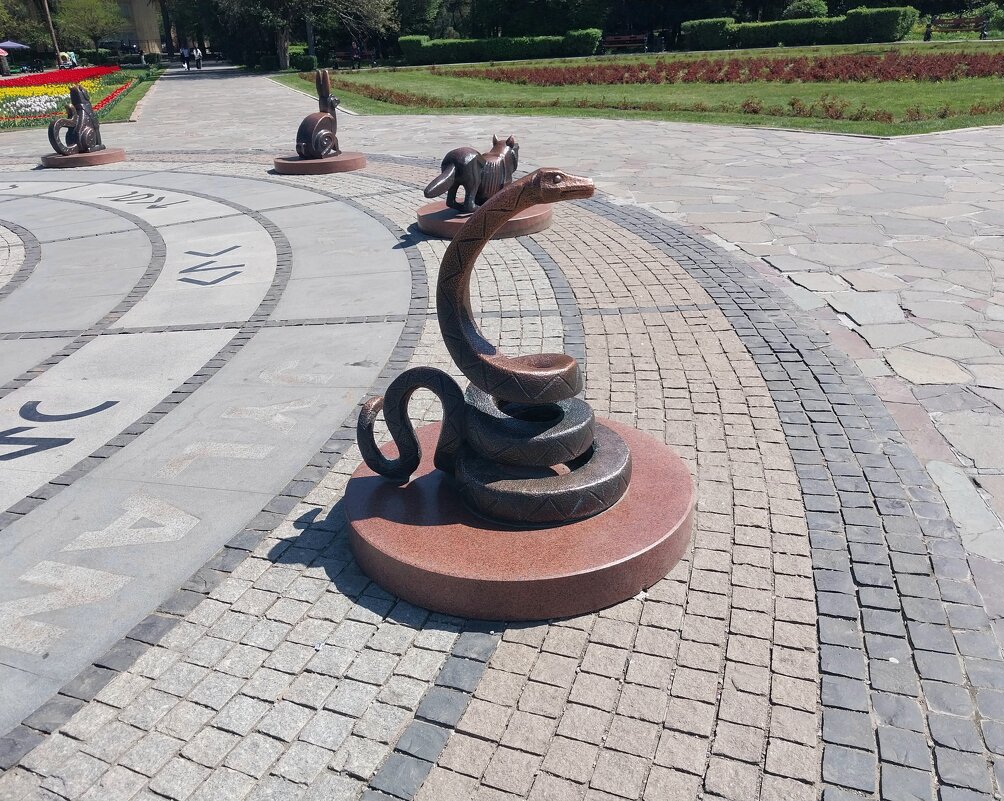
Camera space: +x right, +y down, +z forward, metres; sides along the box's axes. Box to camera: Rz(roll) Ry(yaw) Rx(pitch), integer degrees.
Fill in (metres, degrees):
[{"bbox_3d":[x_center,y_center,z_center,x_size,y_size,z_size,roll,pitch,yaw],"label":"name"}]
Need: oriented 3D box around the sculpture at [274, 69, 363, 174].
[{"bbox_3d":[-2.252,-3.397,9.699,1.084,1.130,1.084,19,32,38],"label":"sculpture"}]

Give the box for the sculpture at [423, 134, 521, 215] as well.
[{"bbox_3d":[-0.222,-1.827,6.455,0.700,0.540,0.360,-15,27,-24],"label":"sculpture"}]

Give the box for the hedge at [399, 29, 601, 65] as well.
[{"bbox_3d":[-0.127,-18.602,42.234,10.160,1.280,1.300,2,25,10],"label":"hedge"}]

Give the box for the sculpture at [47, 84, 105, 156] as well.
[{"bbox_3d":[-6.038,-3.960,11.285,0.370,0.885,0.660,6,26,18],"label":"sculpture"}]

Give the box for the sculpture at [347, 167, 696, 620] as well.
[{"bbox_3d":[0.034,-0.133,2.394,1.084,1.100,1.084,3,25,13],"label":"sculpture"}]

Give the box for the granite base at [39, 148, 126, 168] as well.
[{"bbox_3d":[-5.986,-3.498,11.498,1.084,0.135,1.084,4,26,15],"label":"granite base"}]

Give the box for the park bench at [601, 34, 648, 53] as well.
[{"bbox_3d":[6.291,-18.024,40.498,2.268,0.900,0.650,9,27,24],"label":"park bench"}]

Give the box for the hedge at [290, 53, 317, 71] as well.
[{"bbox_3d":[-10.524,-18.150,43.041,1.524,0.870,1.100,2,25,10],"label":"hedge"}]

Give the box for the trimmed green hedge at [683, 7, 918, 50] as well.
[{"bbox_3d":[13.274,-17.011,36.911,9.901,1.300,1.350,16,31,35],"label":"trimmed green hedge"}]

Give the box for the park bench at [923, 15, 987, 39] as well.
[{"bbox_3d":[18.397,-15.003,32.318,0.650,0.900,2.212,-22,31,-36],"label":"park bench"}]

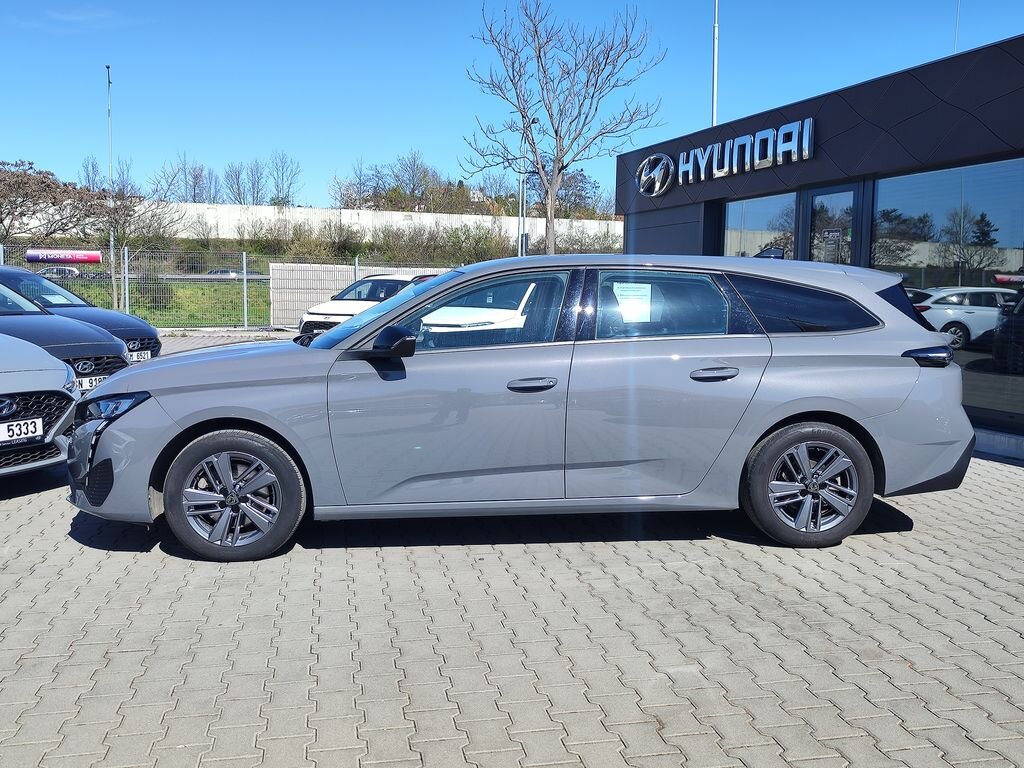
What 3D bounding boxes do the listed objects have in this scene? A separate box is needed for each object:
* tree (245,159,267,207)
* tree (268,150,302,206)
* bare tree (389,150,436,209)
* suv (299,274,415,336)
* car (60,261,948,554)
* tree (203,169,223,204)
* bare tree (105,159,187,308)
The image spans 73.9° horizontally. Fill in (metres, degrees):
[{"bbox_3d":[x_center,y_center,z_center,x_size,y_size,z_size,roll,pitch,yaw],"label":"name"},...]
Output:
[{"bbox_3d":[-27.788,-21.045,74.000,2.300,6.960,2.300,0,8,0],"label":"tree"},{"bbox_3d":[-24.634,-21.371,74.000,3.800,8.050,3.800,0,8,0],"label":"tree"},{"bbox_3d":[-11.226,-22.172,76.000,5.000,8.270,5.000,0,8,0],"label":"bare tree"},{"bbox_3d":[-2.380,-1.370,13.500,1.790,1.510,4.180,4,9,27],"label":"suv"},{"bbox_3d":[0.075,-0.022,3.985,4.640,1.450,1.880,0,8,-4],"label":"car"},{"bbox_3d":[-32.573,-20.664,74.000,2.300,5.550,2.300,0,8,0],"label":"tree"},{"bbox_3d":[-9.965,-4.024,18.500,2.400,4.210,2.400,0,8,0],"label":"bare tree"}]

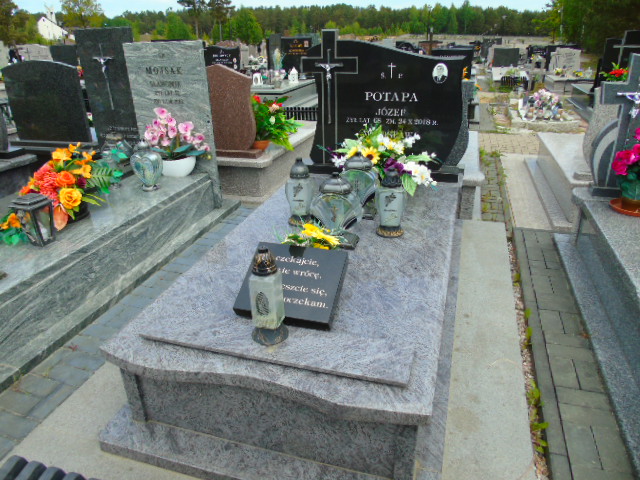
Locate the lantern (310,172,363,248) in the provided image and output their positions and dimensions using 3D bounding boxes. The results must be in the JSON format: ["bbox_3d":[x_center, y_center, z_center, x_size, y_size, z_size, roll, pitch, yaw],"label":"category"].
[{"bbox_3d":[0.077,-0.153,2.264,0.235,0.370,0.120,8,27,21],"label":"lantern"}]

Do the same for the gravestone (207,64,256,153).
[{"bbox_3d":[-0.841,-1.126,4.029,0.670,0.765,0.150,6,26,16],"label":"gravestone"}]

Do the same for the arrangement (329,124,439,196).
[{"bbox_3d":[0.383,-0.481,2.802,0.630,0.410,0.340,6,27,16],"label":"arrangement"}]

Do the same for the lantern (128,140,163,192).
[{"bbox_3d":[-1.266,-0.549,3.376,0.180,0.350,0.120,3,25,9],"label":"lantern"}]

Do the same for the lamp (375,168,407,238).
[{"bbox_3d":[0.371,-0.200,2.378,0.145,0.345,0.140,3,25,11],"label":"lamp"}]

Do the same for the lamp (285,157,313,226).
[{"bbox_3d":[-0.104,-0.262,2.445,0.150,0.352,0.150,2,26,7],"label":"lamp"}]

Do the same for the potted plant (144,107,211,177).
[{"bbox_3d":[-1.119,-0.757,3.603,0.440,0.520,0.280,6,26,16],"label":"potted plant"}]

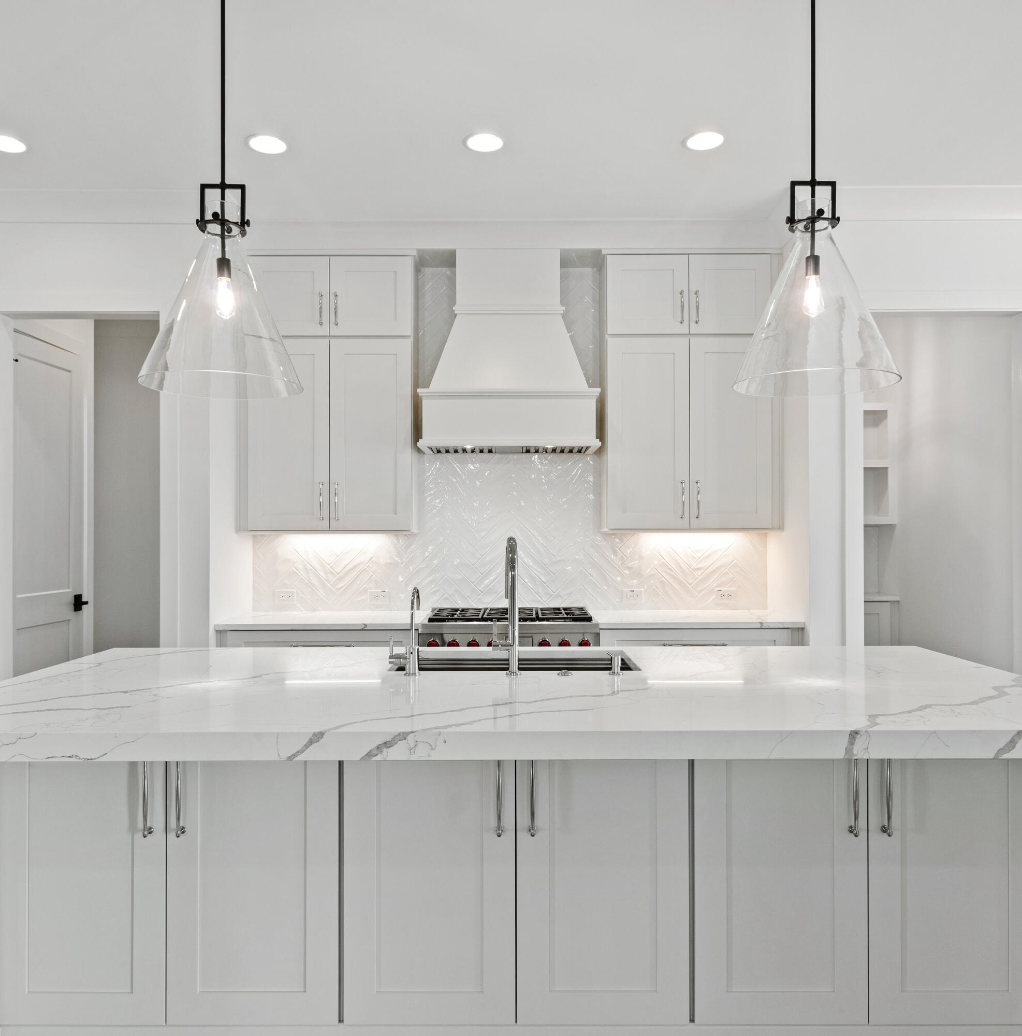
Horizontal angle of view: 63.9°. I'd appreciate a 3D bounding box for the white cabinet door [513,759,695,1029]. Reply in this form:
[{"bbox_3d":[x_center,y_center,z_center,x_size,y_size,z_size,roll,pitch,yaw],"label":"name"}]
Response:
[{"bbox_3d":[0.247,0.962,2.194,0.462,0.765,0.028,0,-1,0],"label":"white cabinet door"}]

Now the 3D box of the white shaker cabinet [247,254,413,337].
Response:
[{"bbox_3d":[-0.995,-1.212,4.667,0.908,0.448,0.340,0,-1,0],"label":"white shaker cabinet"}]

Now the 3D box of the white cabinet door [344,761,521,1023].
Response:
[{"bbox_3d":[-0.214,0.940,2.155,0.454,0.782,0.024,0,-1,0],"label":"white cabinet door"}]

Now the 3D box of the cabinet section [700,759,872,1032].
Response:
[{"bbox_3d":[0.719,0.963,2.196,0.463,0.765,0.028,0,-1,0],"label":"cabinet section"}]

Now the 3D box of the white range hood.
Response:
[{"bbox_3d":[-0.011,-0.919,4.585,0.969,1.092,0.500,0,-1,0],"label":"white range hood"}]

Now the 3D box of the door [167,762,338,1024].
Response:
[{"bbox_3d":[-0.685,0.961,2.191,0.454,0.765,0.028,0,-1,0],"label":"door"}]

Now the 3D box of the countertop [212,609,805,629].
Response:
[{"bbox_3d":[-0.005,0.559,4.492,3.018,0.032,0.640,0,-1,0],"label":"countertop"}]

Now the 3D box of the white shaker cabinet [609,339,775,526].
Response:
[{"bbox_3d":[0.961,-0.448,4.539,0.920,1.038,0.335,0,-1,0],"label":"white shaker cabinet"}]

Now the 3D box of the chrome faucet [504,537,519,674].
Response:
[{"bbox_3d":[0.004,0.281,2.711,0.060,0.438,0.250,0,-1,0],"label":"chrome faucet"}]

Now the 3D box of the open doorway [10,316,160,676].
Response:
[{"bbox_3d":[-2.167,0.210,4.160,0.821,2.468,0.140,0,-1,0],"label":"open doorway"}]

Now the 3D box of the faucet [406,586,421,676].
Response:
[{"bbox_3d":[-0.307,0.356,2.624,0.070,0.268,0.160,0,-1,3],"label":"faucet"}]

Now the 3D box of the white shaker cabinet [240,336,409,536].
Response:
[{"bbox_3d":[-0.974,-0.443,4.532,0.913,1.039,0.335,0,-1,0],"label":"white shaker cabinet"}]

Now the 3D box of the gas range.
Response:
[{"bbox_3d":[-0.007,0.968,4.390,0.905,0.935,0.690,0,-1,0],"label":"gas range"}]

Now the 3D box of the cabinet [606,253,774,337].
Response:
[{"bbox_3d":[0.958,-1.189,4.552,0.906,0.450,0.335,0,-1,0],"label":"cabinet"}]

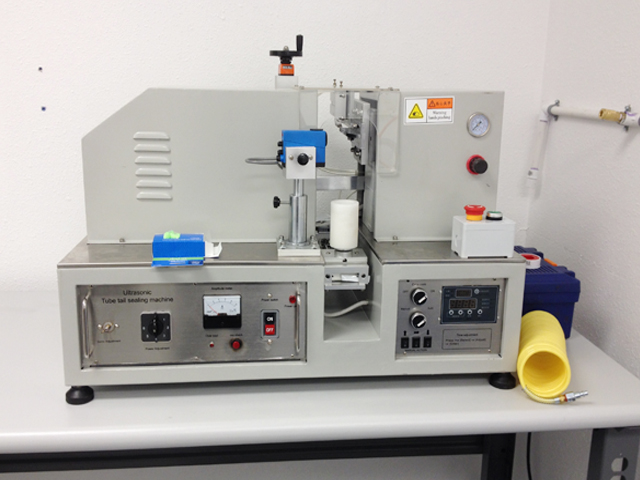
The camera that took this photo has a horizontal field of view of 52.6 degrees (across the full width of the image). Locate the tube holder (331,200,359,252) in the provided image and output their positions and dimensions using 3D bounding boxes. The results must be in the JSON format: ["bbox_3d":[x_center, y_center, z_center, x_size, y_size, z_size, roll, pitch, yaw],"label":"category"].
[{"bbox_3d":[0.043,-0.028,1.150,0.049,0.083,0.049,0,14,-5],"label":"tube holder"}]

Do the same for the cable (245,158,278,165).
[{"bbox_3d":[-0.101,-0.135,1.113,0.058,0.011,0.040,0,14,-5],"label":"cable"}]

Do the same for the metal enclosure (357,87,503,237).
[{"bbox_3d":[0.212,-0.161,1.326,0.233,0.280,0.240,0,14,-5],"label":"metal enclosure"}]

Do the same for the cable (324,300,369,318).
[{"bbox_3d":[0.049,0.132,1.232,0.093,0.033,0.045,0,14,-5],"label":"cable"}]

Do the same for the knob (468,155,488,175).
[{"bbox_3d":[0.295,-0.137,1.201,0.037,0.037,0.030,0,14,-5],"label":"knob"}]

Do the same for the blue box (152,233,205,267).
[{"bbox_3d":[-0.239,0.015,1.110,0.086,0.030,0.108,0,14,-5],"label":"blue box"}]

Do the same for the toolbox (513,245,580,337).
[{"bbox_3d":[0.450,0.115,1.506,0.190,0.151,0.257,0,14,-5],"label":"toolbox"}]

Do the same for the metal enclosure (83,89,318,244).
[{"bbox_3d":[-0.225,-0.158,1.288,0.418,0.280,0.240,0,14,-5],"label":"metal enclosure"}]

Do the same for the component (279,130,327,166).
[{"bbox_3d":[-0.029,-0.158,1.115,0.085,0.063,0.036,0,14,-5],"label":"component"}]

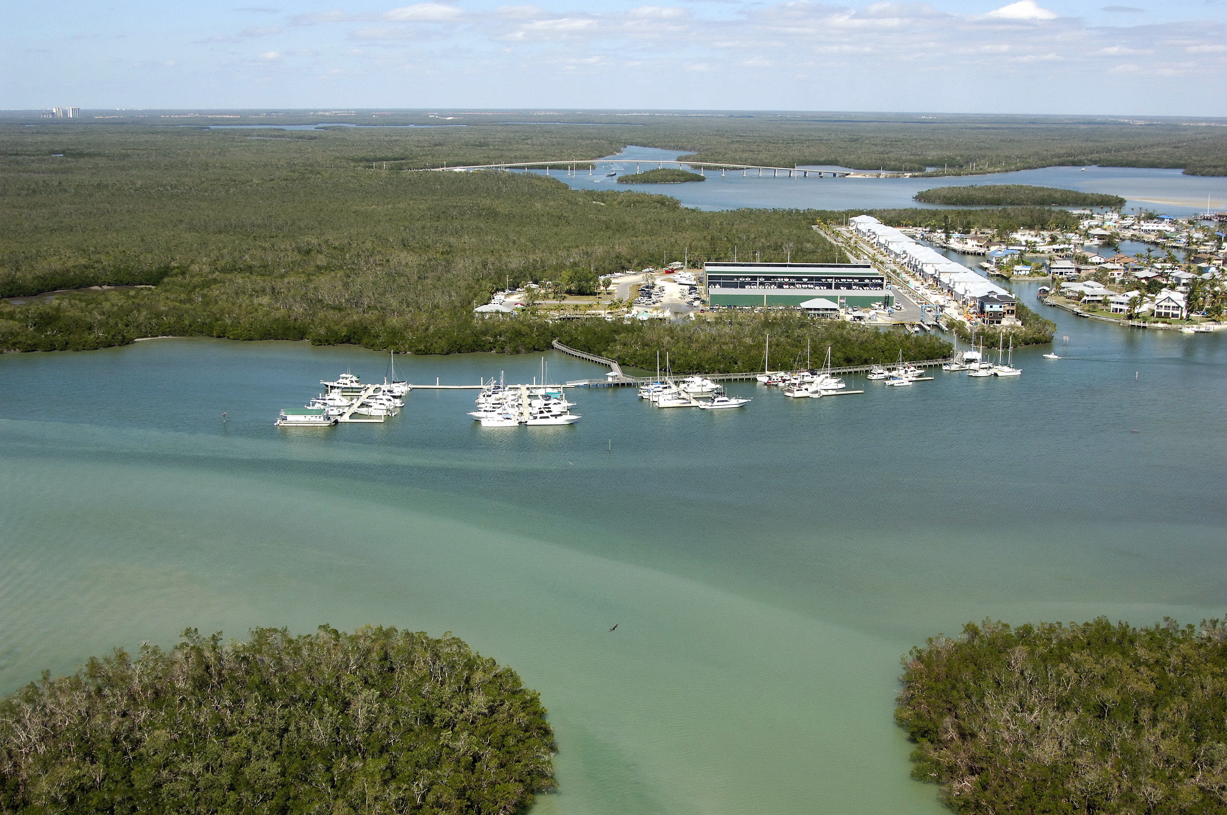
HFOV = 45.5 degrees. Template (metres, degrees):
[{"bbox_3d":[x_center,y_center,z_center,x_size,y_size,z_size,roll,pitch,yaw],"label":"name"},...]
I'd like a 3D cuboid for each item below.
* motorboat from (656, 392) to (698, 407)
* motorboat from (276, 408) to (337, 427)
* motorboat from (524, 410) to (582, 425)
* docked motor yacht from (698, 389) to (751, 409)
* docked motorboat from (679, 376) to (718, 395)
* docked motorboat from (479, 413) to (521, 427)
[{"bbox_3d":[18.610,-2.300,454.030,12.120,3.400,3.800,-2,12,-11],"label":"motorboat"},{"bbox_3d":[-88.400,3.080,423.240,17.460,4.300,5.200,0,12,-2],"label":"motorboat"},{"bbox_3d":[-17.740,2.830,426.580,16.200,4.200,4.500,0,12,-4],"label":"motorboat"},{"bbox_3d":[33.730,-2.110,451.090,15.600,4.400,4.400,-2,12,-11],"label":"docked motor yacht"},{"bbox_3d":[27.440,-7.300,475.270,12.830,4.600,4.300,-2,12,-11],"label":"docked motorboat"},{"bbox_3d":[-32.990,3.690,424.260,11.690,3.300,4.200,0,12,-4],"label":"docked motorboat"}]

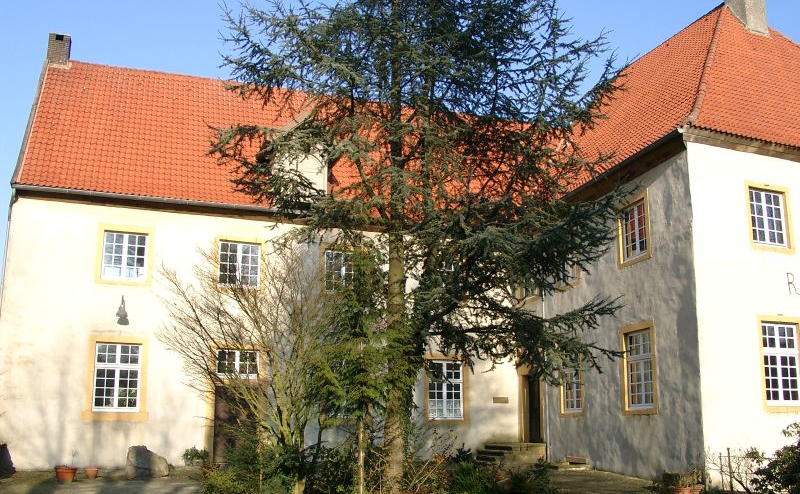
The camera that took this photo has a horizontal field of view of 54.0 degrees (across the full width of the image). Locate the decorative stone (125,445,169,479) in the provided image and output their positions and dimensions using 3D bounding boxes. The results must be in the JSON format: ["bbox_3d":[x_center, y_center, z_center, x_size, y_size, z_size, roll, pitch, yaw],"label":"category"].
[{"bbox_3d":[-6.593,5.613,20.438,1.101,0.865,0.639,5,-14,-21],"label":"decorative stone"}]

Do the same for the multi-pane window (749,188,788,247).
[{"bbox_3d":[10.278,-0.814,21.900,1.360,1.530,0.150,6,-14,-23],"label":"multi-pane window"}]

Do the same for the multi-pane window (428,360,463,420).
[{"bbox_3d":[1.537,4.794,26.378,1.248,1.906,0.150,5,-14,-21],"label":"multi-pane window"}]

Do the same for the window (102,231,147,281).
[{"bbox_3d":[-8.186,0.303,23.365,1.218,1.474,0.150,5,-14,-21],"label":"window"}]

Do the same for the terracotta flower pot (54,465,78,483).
[{"bbox_3d":[-8.341,5.685,19.652,0.590,0.423,0.590,5,-14,-21],"label":"terracotta flower pot"}]

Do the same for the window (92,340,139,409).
[{"bbox_3d":[-8.135,3.753,22.596,1.243,1.965,0.150,5,-14,-21],"label":"window"}]

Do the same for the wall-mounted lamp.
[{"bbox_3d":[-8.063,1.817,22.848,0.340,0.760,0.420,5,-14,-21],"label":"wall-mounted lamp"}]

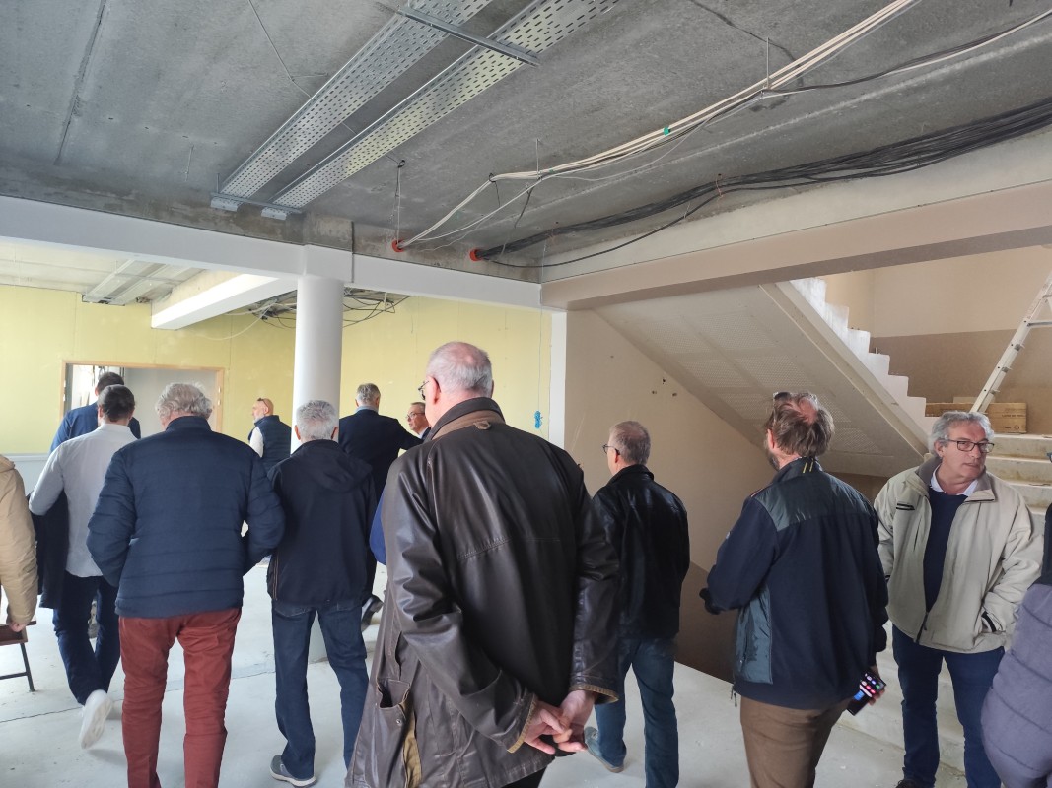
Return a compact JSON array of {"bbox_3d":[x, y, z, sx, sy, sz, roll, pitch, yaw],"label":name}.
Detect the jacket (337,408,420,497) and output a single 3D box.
[{"bbox_3d":[-1.119,0.483,5.150,0.660,0.780,0.360,2,-1,-10],"label":"jacket"}]

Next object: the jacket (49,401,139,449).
[{"bbox_3d":[-2.983,0.421,4.850,0.580,0.780,0.340,2,-1,-33],"label":"jacket"}]

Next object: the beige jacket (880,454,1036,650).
[{"bbox_3d":[1.755,0.639,2.840,0.390,0.740,0.610,2,-1,-35],"label":"beige jacket"}]

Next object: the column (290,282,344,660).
[{"bbox_3d":[-1.413,0.485,4.667,0.302,2.501,0.302,2,-1,-37],"label":"column"}]

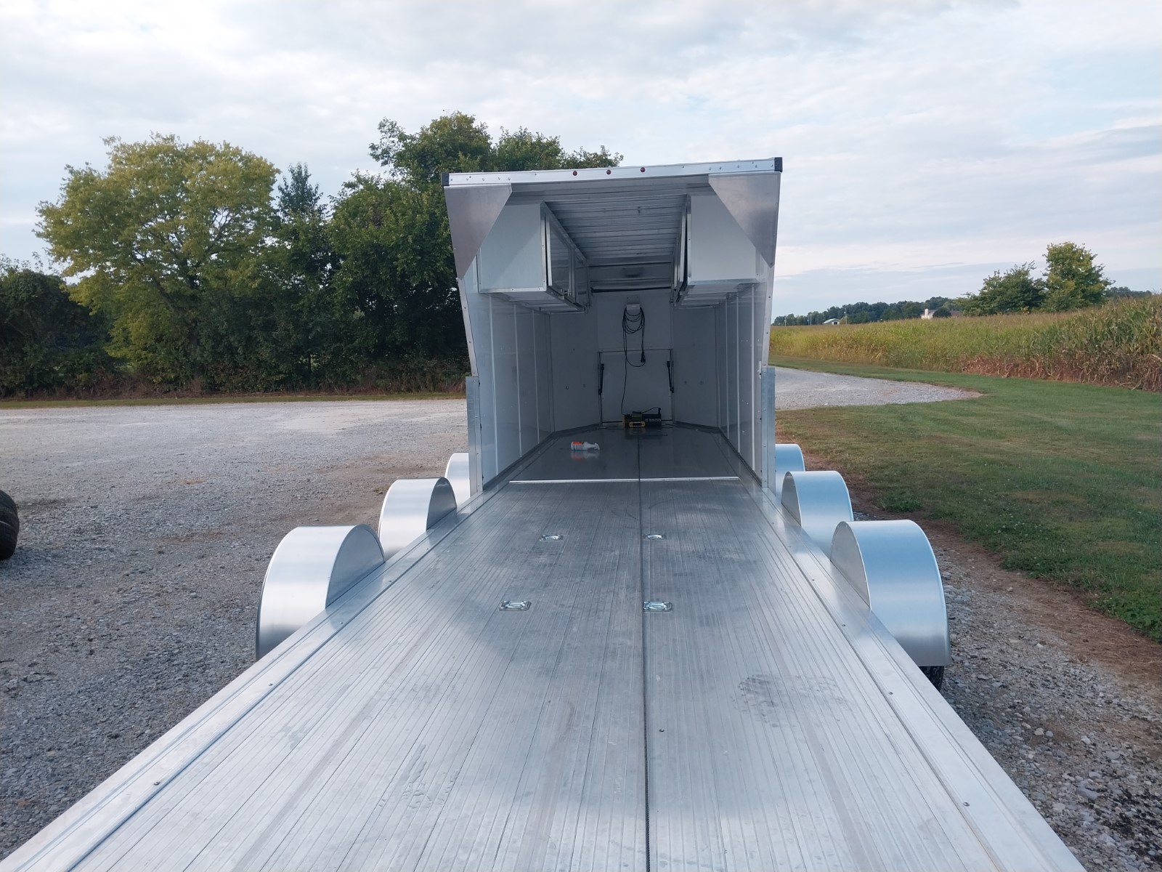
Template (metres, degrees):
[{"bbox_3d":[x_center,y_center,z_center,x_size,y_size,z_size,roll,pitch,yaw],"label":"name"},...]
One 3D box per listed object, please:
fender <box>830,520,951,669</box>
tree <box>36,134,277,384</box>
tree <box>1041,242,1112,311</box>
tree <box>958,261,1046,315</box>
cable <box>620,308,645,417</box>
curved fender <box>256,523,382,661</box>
[{"bbox_3d":[1.231,0.579,3.570,0.273,0.450,0.845,-1,5,5],"label":"fender"},{"bbox_3d":[-16.392,-6.735,34.522,8.430,10.034,8.008,-4,7,-25],"label":"tree"},{"bbox_3d":[39.861,-11.215,70.453,4.875,8.710,4.875,2,7,29],"label":"tree"},{"bbox_3d":[33.981,-10.297,70.374,6.291,7.188,6.291,1,7,26],"label":"tree"},{"bbox_3d":[0.694,-0.997,11.508,0.323,1.462,0.200,-1,6,5],"label":"cable"},{"bbox_3d":[-1.090,0.618,3.771,0.273,0.450,0.845,-1,5,5],"label":"curved fender"}]

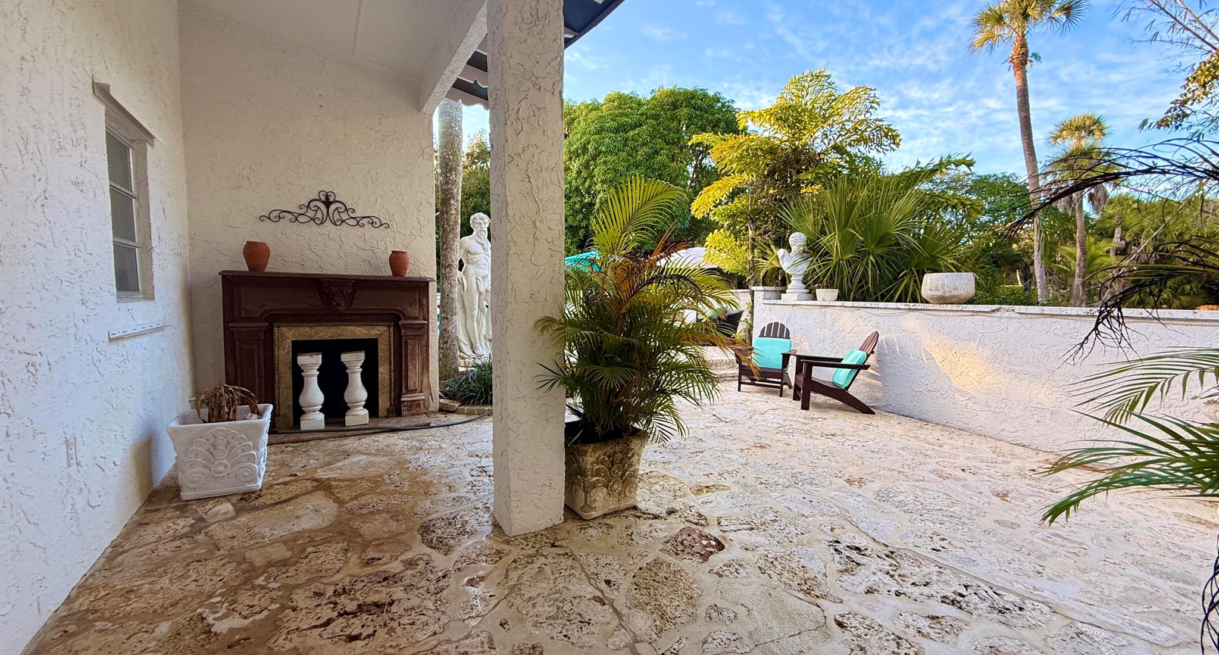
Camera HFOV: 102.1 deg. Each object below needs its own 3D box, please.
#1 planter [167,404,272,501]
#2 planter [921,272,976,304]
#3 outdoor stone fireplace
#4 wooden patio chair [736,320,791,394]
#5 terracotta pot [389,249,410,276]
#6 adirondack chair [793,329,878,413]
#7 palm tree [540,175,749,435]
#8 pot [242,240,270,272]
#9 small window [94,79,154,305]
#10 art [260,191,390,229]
[{"bbox_3d":[-2.412,0.772,3.098,0.440,0.450,0.440,-1,4,-26],"label":"planter"},{"bbox_3d":[3.325,-0.388,4.841,0.460,0.290,0.460,-1,4,-19],"label":"planter"},{"bbox_3d":[-2.471,0.206,4.511,1.630,1.320,0.360,-2,4,-33],"label":"outdoor stone fireplace"},{"bbox_3d":[2.142,0.391,6.587,0.720,0.890,0.800,3,4,34],"label":"wooden patio chair"},{"bbox_3d":[-2.014,-0.617,4.730,0.188,0.260,0.188,-2,4,-31],"label":"terracotta pot"},{"bbox_3d":[2.535,0.460,5.579,0.800,0.890,0.720,1,4,14],"label":"adirondack chair"},{"bbox_3d":[0.142,-0.114,2.847,1.150,1.500,1.080,0,4,0],"label":"palm tree"},{"bbox_3d":[-2.971,-0.601,4.145,0.188,0.260,0.188,-2,4,-31],"label":"pot"},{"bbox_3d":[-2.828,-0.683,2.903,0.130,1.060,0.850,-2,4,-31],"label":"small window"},{"bbox_3d":[-2.589,-1.086,4.544,1.030,0.340,0.030,-2,4,-33],"label":"art"}]

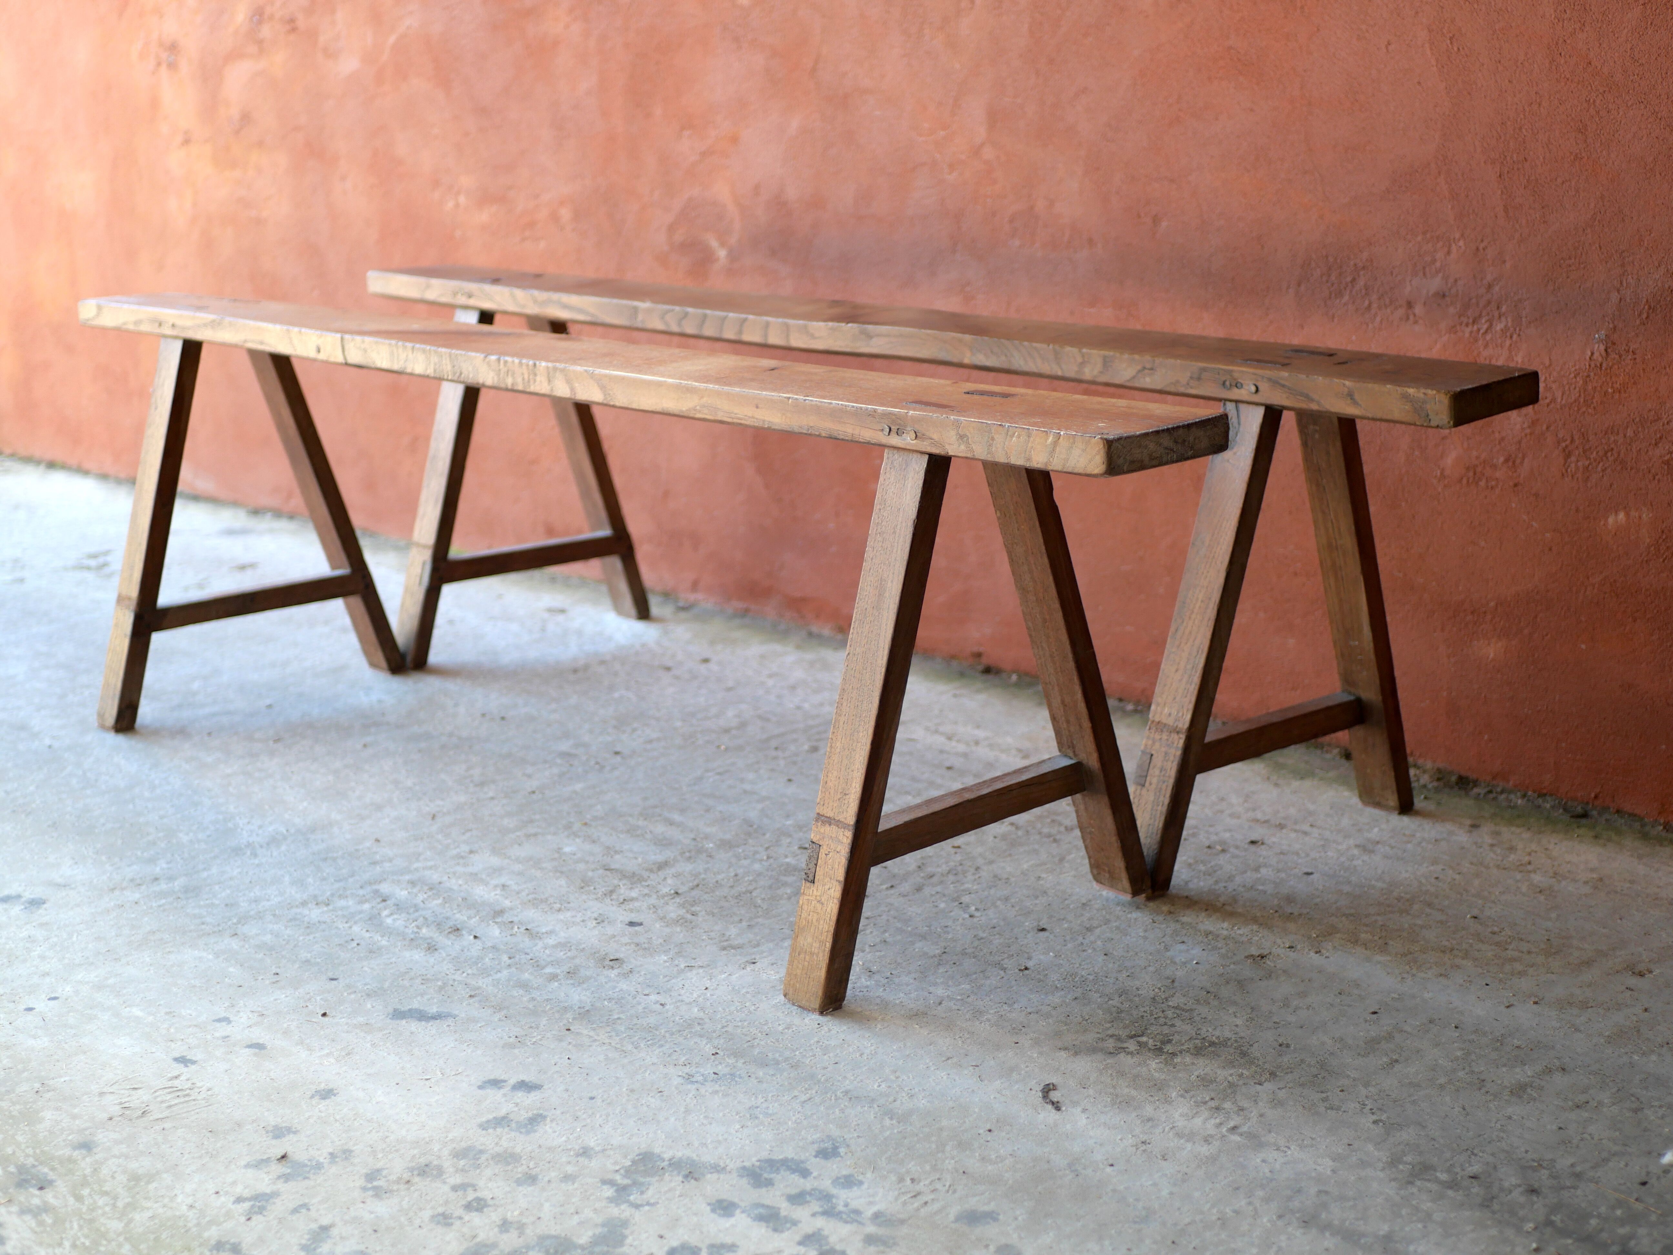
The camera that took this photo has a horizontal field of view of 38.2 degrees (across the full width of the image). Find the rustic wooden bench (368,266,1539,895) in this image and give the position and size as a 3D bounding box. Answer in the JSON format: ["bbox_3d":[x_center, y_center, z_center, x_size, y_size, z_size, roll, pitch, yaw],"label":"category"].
[{"bbox_3d":[-0.007,-0.123,2.860,0.408,0.495,1.802,-13,18,-40],"label":"rustic wooden bench"}]

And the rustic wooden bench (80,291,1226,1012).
[{"bbox_3d":[-0.325,-0.057,2.607,0.424,0.495,1.748,-13,18,-41],"label":"rustic wooden bench"}]

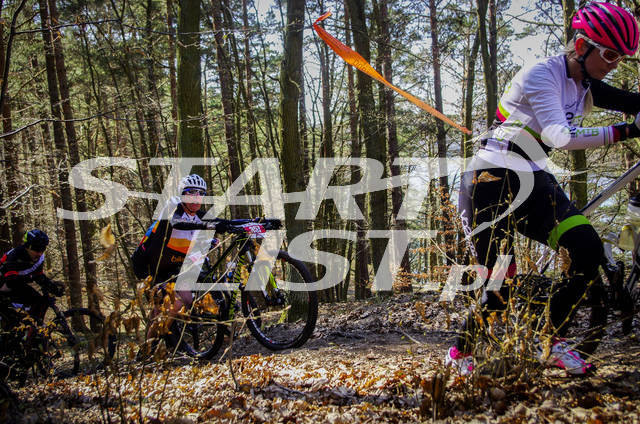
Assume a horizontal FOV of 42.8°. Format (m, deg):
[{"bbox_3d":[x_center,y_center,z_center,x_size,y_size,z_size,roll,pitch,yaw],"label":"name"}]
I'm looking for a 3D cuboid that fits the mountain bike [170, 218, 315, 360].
[{"bbox_3d":[-0.684,0.607,6.371,0.709,1.024,1.822,-6,-7,-42],"label":"mountain bike"}]

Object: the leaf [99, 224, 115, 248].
[{"bbox_3d":[-0.718,0.083,2.750,0.050,0.080,0.030,-2,4,-9],"label":"leaf"}]

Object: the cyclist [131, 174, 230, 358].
[{"bbox_3d":[-1.069,0.436,6.300,0.600,1.470,0.850,-8,8,-43],"label":"cyclist"}]

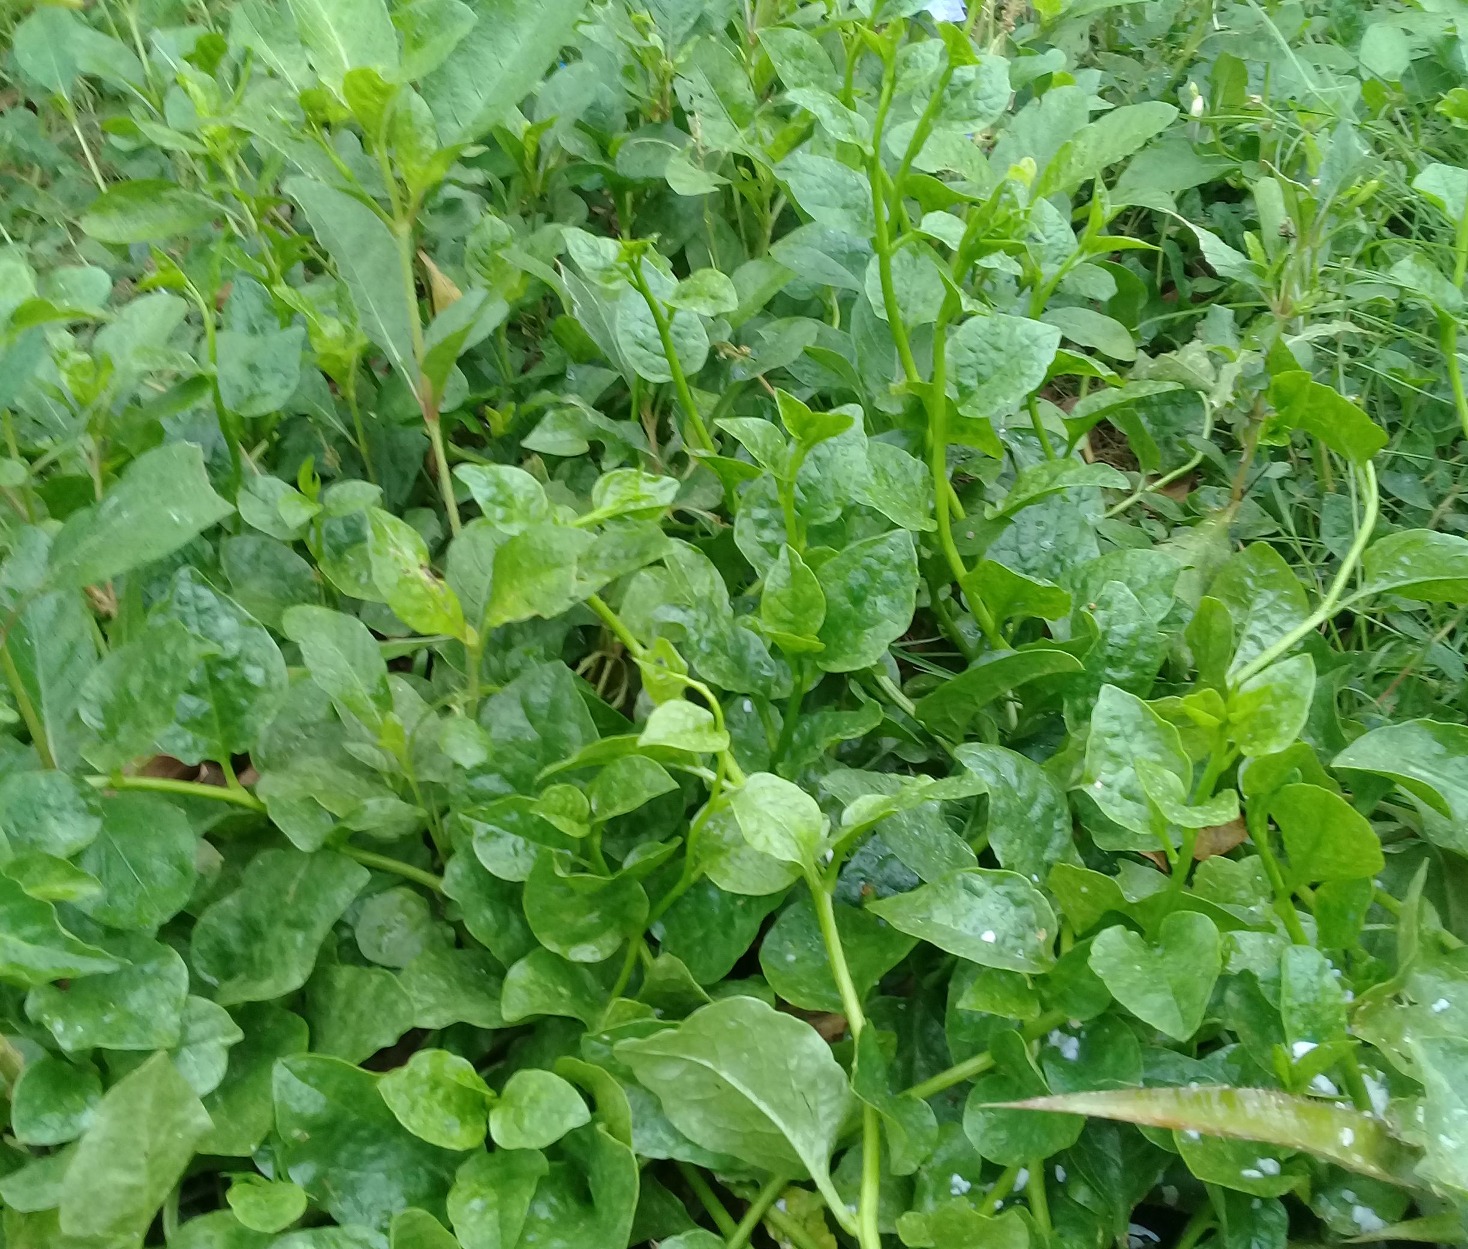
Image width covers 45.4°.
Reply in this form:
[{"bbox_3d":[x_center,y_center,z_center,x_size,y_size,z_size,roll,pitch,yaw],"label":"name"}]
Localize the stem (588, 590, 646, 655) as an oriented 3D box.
[{"bbox_3d":[-0.059,0.000,0.880,0.009,0.009,0.050,-41,53,-3],"label":"stem"}]

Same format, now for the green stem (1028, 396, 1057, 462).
[{"bbox_3d":[0.188,-0.119,1.067,0.009,0.047,0.009,-18,33,11],"label":"green stem"}]

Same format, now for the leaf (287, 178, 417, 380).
[{"bbox_3d":[-0.283,-0.256,1.300,0.060,0.165,0.020,-34,14,-13],"label":"leaf"}]

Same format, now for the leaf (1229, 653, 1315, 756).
[{"bbox_3d":[0.255,0.037,0.830,0.050,0.012,0.036,-45,68,-7],"label":"leaf"}]

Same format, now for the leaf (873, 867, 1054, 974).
[{"bbox_3d":[0.100,0.130,0.770,0.082,0.016,0.052,0,52,2],"label":"leaf"}]

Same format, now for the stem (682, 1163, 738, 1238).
[{"bbox_3d":[-0.012,0.277,0.843,0.009,0.009,0.046,-44,56,0],"label":"stem"}]

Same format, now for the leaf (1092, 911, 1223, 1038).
[{"bbox_3d":[0.197,0.164,0.819,0.060,0.018,0.060,-11,61,3],"label":"leaf"}]

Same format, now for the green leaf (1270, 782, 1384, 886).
[{"bbox_3d":[0.270,0.096,0.800,0.054,0.014,0.046,-43,65,-7],"label":"green leaf"}]

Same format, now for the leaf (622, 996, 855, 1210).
[{"bbox_3d":[0.009,0.168,0.630,0.104,0.061,0.020,34,4,-3],"label":"leaf"}]

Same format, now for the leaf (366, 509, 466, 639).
[{"bbox_3d":[-0.178,-0.028,0.982,0.040,0.018,0.093,-34,79,-16],"label":"leaf"}]

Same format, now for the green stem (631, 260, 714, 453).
[{"bbox_3d":[-0.042,-0.182,1.205,0.014,0.140,0.014,-21,25,0],"label":"green stem"}]

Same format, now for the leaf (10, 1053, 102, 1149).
[{"bbox_3d":[-0.310,0.218,0.801,0.042,0.015,0.046,36,58,11],"label":"leaf"}]

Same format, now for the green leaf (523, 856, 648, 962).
[{"bbox_3d":[-0.063,0.120,0.740,0.054,0.018,0.043,-1,80,0],"label":"green leaf"}]

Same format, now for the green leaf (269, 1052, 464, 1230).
[{"bbox_3d":[-0.148,0.210,0.710,0.085,0.022,0.060,33,55,11],"label":"green leaf"}]

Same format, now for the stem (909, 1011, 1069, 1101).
[{"bbox_3d":[0.126,0.210,0.860,0.095,0.011,0.011,-19,0,-25],"label":"stem"}]

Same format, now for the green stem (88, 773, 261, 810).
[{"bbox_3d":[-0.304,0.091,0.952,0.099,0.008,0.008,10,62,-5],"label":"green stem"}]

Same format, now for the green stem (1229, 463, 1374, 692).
[{"bbox_3d":[0.296,-0.022,0.892,0.028,0.018,0.138,32,84,15],"label":"green stem"}]

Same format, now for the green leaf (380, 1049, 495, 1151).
[{"bbox_3d":[-0.135,0.217,0.800,0.053,0.018,0.044,-2,56,2],"label":"green leaf"}]

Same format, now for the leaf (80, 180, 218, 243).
[{"bbox_3d":[-0.400,-0.282,1.200,0.095,0.016,0.045,-10,81,-14],"label":"leaf"}]

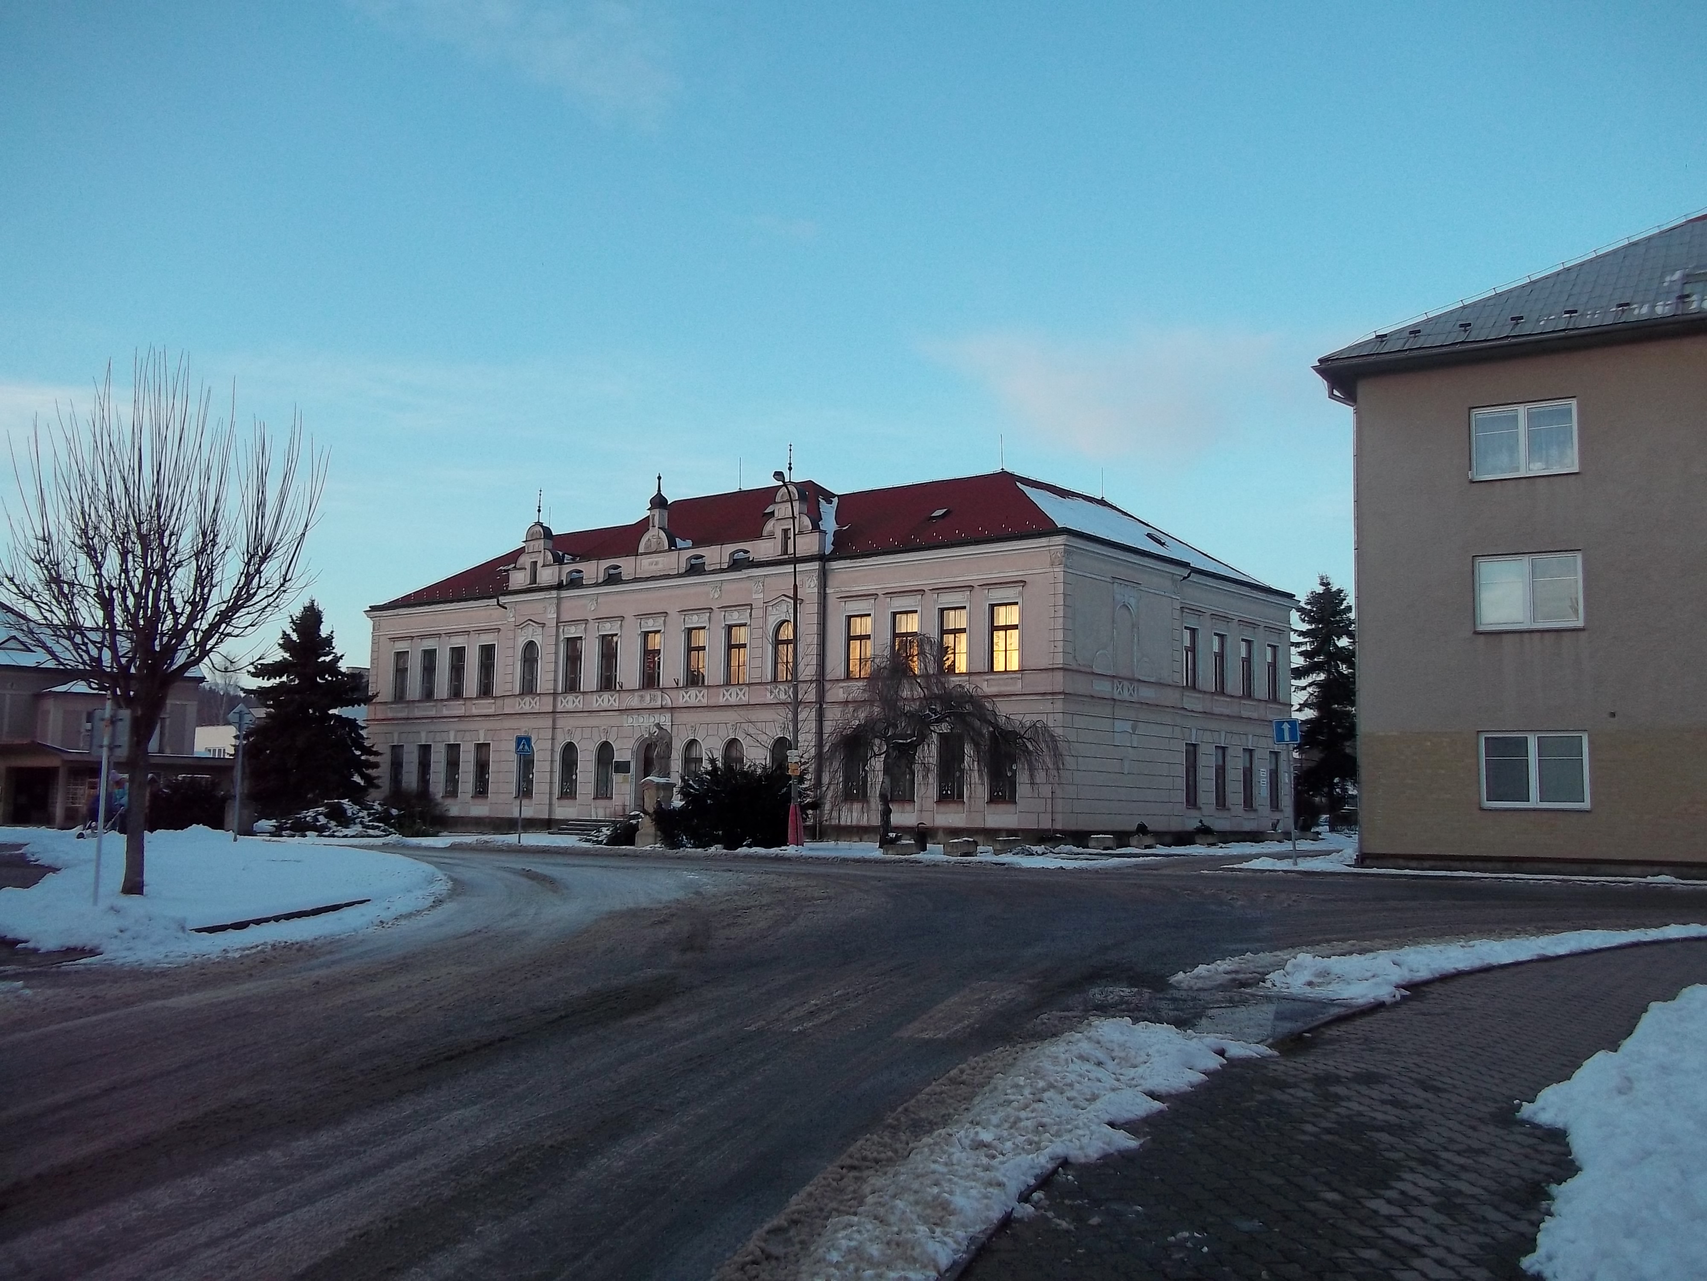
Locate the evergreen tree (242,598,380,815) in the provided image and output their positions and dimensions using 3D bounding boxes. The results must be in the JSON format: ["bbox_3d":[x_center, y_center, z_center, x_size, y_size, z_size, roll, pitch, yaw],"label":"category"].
[{"bbox_3d":[-20.495,2.826,59.474,5.200,8.760,5.200,1,-6,0],"label":"evergreen tree"}]

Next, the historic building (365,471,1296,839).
[{"bbox_3d":[-2.306,1.219,69.596,38.265,14.694,19.592,-4,-8,38],"label":"historic building"}]

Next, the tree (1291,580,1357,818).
[{"bbox_3d":[23.671,3.052,78.691,4.600,12.760,4.600,1,-6,0],"label":"tree"}]

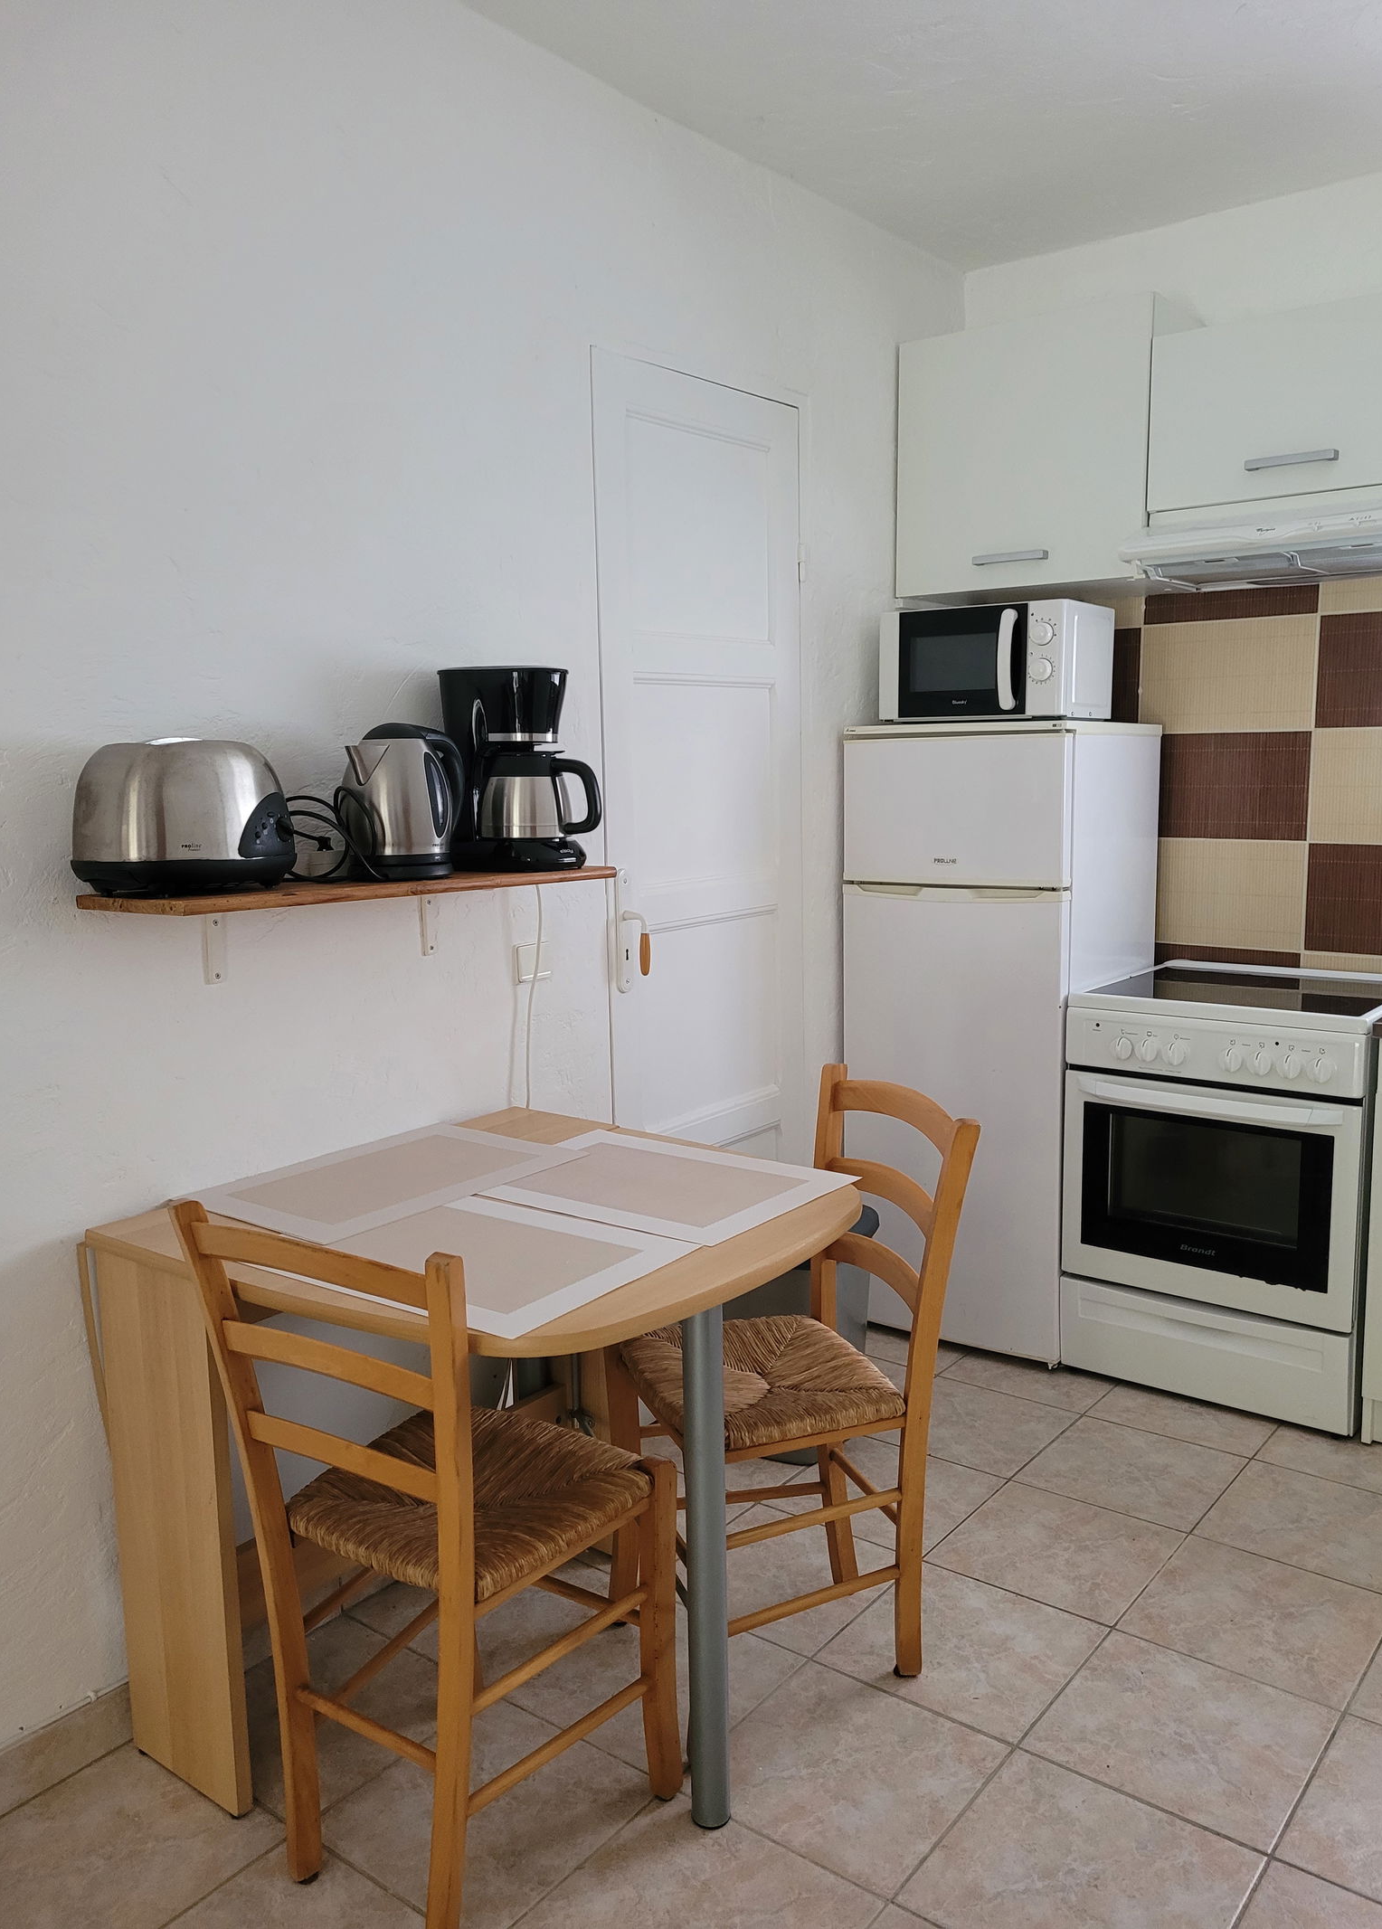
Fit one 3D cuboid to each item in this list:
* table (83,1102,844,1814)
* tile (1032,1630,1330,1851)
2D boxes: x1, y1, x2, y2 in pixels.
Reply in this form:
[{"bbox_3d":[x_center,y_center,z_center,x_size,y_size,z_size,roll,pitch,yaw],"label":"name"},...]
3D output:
[{"bbox_3d":[-0.227,0.707,2.077,0.835,0.746,0.833,5,10,38],"label":"table"},{"bbox_3d":[0.688,1.076,2.025,0.336,0.012,0.336,5,10,38],"label":"tile"}]

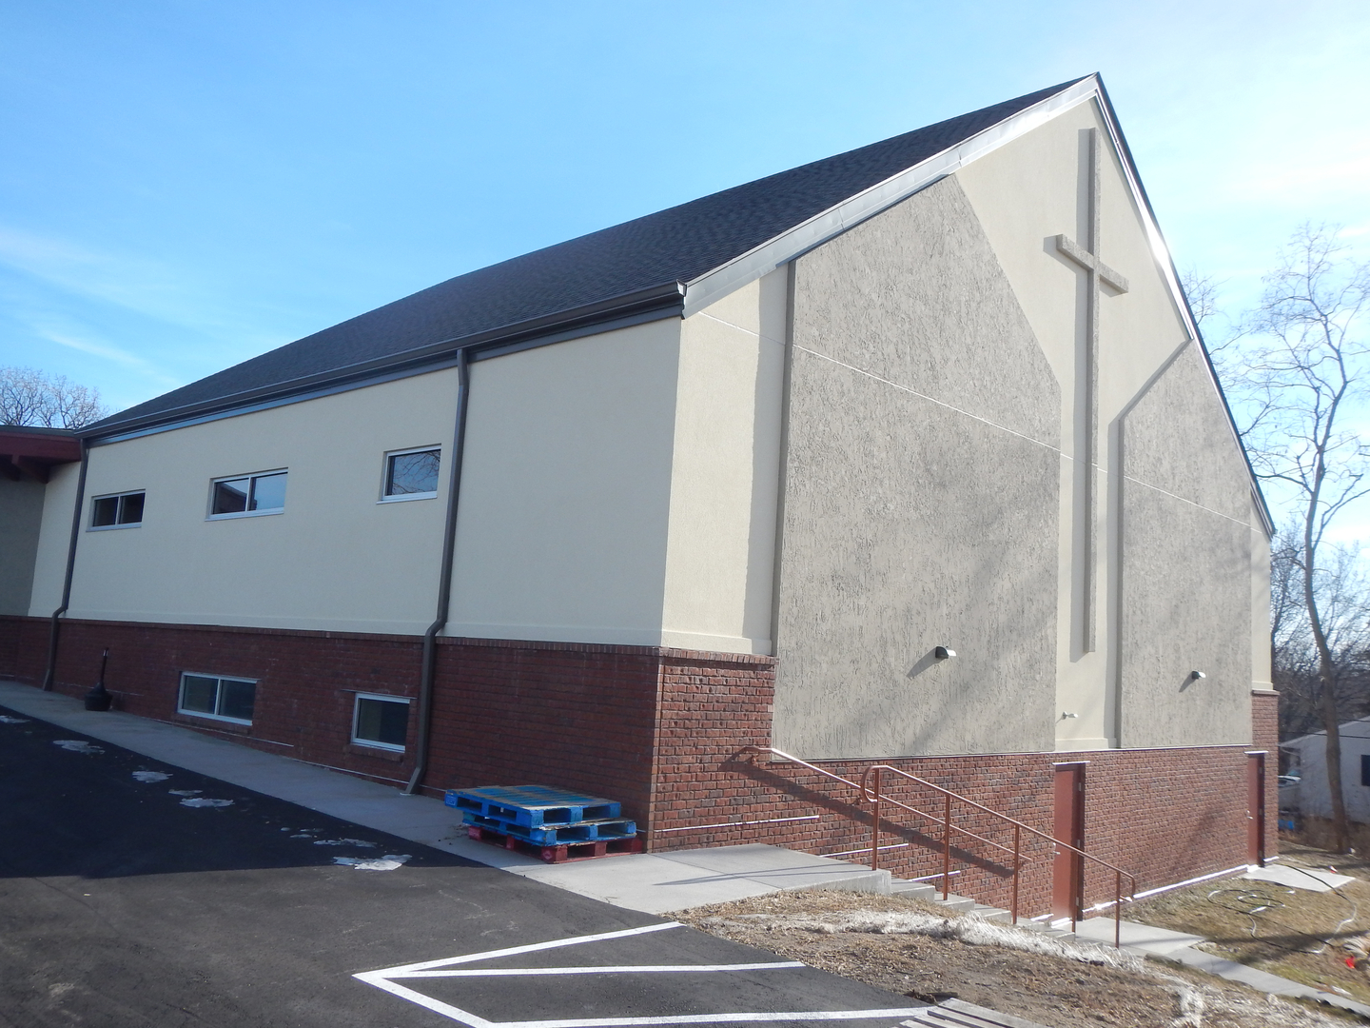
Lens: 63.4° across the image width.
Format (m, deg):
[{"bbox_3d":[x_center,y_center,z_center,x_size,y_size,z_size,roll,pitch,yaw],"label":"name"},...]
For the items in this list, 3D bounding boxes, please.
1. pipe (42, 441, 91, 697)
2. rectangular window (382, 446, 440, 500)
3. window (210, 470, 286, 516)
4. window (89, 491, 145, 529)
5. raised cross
[{"bbox_3d":[-11.498,0.943,20.623,0.109,4.693,0.208,-4,-11,43],"label":"pipe"},{"bbox_3d":[-3.263,-0.471,13.357,1.226,0.622,0.119,-4,-11,43],"label":"rectangular window"},{"bbox_3d":[-6.395,-0.271,16.272,2.459,0.630,0.119,-4,-11,43],"label":"window"},{"bbox_3d":[-10.027,-0.039,19.653,2.432,0.628,0.119,-4,-11,43],"label":"window"},{"bbox_3d":[6.397,-2.040,17.348,0.109,8.351,2.544,-4,-11,43],"label":"raised cross"}]

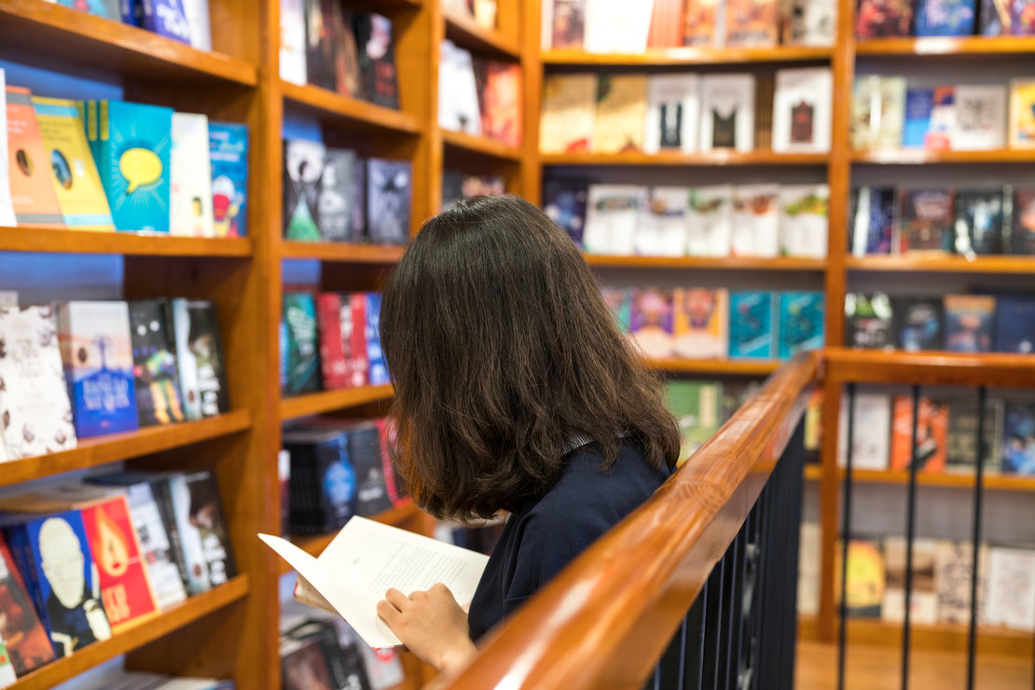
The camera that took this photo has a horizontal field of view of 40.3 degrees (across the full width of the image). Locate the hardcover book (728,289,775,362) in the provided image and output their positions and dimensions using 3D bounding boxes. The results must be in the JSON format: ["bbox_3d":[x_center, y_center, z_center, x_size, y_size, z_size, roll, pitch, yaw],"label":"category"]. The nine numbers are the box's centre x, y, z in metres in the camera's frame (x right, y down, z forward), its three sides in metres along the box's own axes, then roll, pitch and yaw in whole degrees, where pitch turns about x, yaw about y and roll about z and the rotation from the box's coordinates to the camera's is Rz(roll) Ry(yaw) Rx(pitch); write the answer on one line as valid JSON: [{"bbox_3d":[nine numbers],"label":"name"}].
[{"bbox_3d":[0.698,-0.058,4.207,0.128,0.199,0.023,2,-5,10],"label":"hardcover book"}]

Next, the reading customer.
[{"bbox_3d":[-0.021,0.532,1.411,0.420,1.360,0.420,2,4,22],"label":"reading customer"}]

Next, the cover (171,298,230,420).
[{"bbox_3d":[-0.573,0.025,2.513,0.023,0.208,0.146,-6,1,18],"label":"cover"}]

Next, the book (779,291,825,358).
[{"bbox_3d":[0.889,-0.057,4.401,0.137,0.210,0.030,2,-3,14],"label":"book"}]

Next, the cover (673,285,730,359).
[{"bbox_3d":[0.572,-0.066,4.483,0.143,0.226,0.030,2,1,14],"label":"cover"}]

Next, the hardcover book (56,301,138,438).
[{"bbox_3d":[-0.669,0.038,2.250,0.025,0.212,0.128,-4,1,29],"label":"hardcover book"}]

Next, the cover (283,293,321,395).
[{"bbox_3d":[-0.467,0.000,2.955,0.028,0.208,0.125,-2,2,27],"label":"cover"}]

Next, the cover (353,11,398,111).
[{"bbox_3d":[-0.319,-0.653,3.260,0.030,0.216,0.135,-5,1,17],"label":"cover"}]

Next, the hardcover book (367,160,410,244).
[{"bbox_3d":[-0.308,-0.333,3.313,0.022,0.197,0.158,2,3,34],"label":"hardcover book"}]

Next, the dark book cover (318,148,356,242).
[{"bbox_3d":[-0.409,-0.328,3.093,0.030,0.197,0.116,4,5,33],"label":"dark book cover"}]

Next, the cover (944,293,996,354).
[{"bbox_3d":[1.304,-0.042,4.074,0.141,0.207,0.027,2,-5,13],"label":"cover"}]

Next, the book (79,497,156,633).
[{"bbox_3d":[-0.675,0.366,2.354,0.028,0.206,0.131,-17,-3,19],"label":"book"}]

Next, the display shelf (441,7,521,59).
[{"bbox_3d":[-0.234,-0.864,3.899,0.275,0.034,0.789,2,3,16],"label":"display shelf"}]

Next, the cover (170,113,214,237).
[{"bbox_3d":[-0.579,-0.296,2.435,0.023,0.218,0.151,-2,2,18],"label":"cover"}]

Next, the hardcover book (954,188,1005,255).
[{"bbox_3d":[1.326,-0.348,4.054,0.129,0.190,0.027,2,-6,12],"label":"hardcover book"}]

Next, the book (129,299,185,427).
[{"bbox_3d":[-0.627,0.032,2.368,0.025,0.210,0.141,-10,0,18],"label":"book"}]

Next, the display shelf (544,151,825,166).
[{"bbox_3d":[0.551,-0.589,4.561,0.909,0.035,0.270,2,4,16],"label":"display shelf"}]

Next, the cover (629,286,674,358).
[{"bbox_3d":[0.436,-0.067,4.522,0.135,0.224,0.030,2,1,14],"label":"cover"}]

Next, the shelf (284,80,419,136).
[{"bbox_3d":[-0.485,-0.517,3.091,0.275,0.034,0.824,2,3,16],"label":"shelf"}]

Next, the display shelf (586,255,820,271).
[{"bbox_3d":[0.520,-0.255,4.342,0.854,0.034,0.275,2,3,13],"label":"display shelf"}]

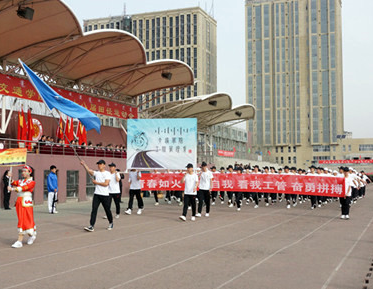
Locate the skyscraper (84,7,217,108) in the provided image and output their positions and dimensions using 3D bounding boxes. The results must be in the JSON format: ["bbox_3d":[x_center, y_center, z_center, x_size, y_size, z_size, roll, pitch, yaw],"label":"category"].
[{"bbox_3d":[-13.201,-15.493,164.744,43.000,55.500,15.700,-1,-4,21],"label":"skyscraper"}]

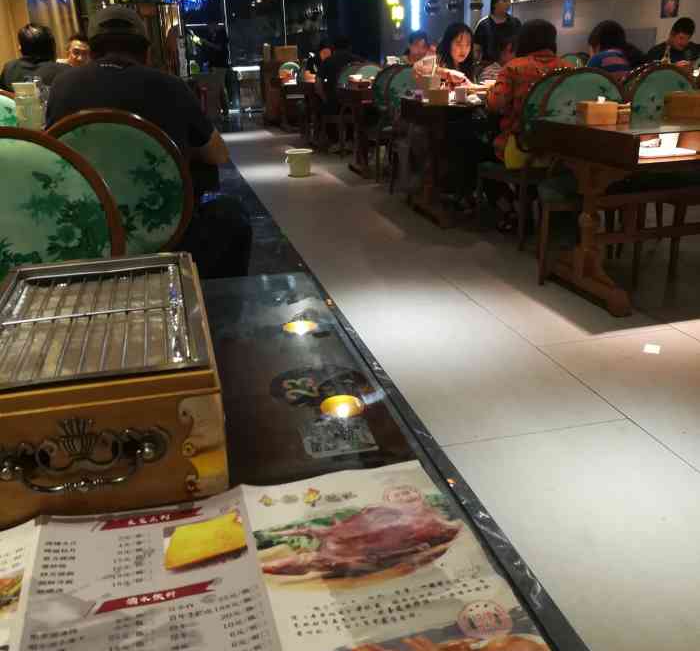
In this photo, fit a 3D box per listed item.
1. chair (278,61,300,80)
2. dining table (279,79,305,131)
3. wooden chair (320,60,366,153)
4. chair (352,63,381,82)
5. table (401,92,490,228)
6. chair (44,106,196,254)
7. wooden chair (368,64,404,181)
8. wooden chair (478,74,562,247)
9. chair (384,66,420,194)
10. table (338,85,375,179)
[{"bbox_3d":[-0.810,-3.292,10.230,0.470,0.980,0.540,-7,22,-13],"label":"chair"},{"bbox_3d":[-0.420,-3.274,10.398,1.200,0.770,0.800,-7,22,-13],"label":"dining table"},{"bbox_3d":[-0.032,-2.529,8.171,0.500,0.970,0.550,-9,22,-18],"label":"wooden chair"},{"bbox_3d":[0.284,-2.236,7.398,0.470,0.980,0.540,-7,22,-13],"label":"chair"},{"bbox_3d":[1.082,-1.227,5.018,1.250,0.760,0.800,-7,22,-13],"label":"table"},{"bbox_3d":[-0.683,-0.179,2.150,0.460,0.970,0.540,-7,22,-13],"label":"chair"},{"bbox_3d":[0.356,-1.818,6.306,0.470,0.980,0.540,-7,22,-13],"label":"wooden chair"},{"bbox_3d":[1.079,-0.995,4.133,0.500,0.970,0.560,-11,23,-22],"label":"wooden chair"},{"bbox_3d":[0.607,-1.492,5.449,0.500,0.970,0.550,-7,22,-13],"label":"chair"},{"bbox_3d":[0.581,-1.946,6.926,1.250,0.760,0.800,-7,22,-13],"label":"table"}]

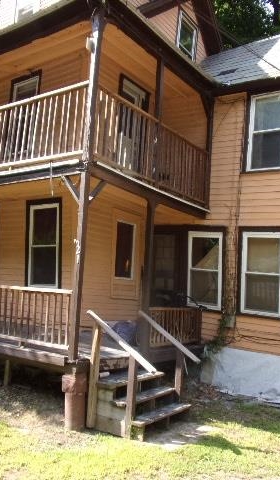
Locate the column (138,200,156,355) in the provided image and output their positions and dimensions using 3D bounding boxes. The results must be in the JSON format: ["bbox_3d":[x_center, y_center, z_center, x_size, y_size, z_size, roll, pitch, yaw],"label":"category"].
[{"bbox_3d":[0.143,0.493,6.351,0.088,2.154,0.088,-1,-6,36],"label":"column"}]

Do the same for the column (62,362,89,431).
[{"bbox_3d":[-0.720,1.821,5.134,0.301,0.720,0.301,3,-5,0],"label":"column"}]

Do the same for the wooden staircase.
[{"bbox_3d":[0.085,1.565,5.430,1.029,1.330,1.198,-1,-6,36],"label":"wooden staircase"}]

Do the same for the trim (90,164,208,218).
[{"bbox_3d":[0.255,-0.625,6.522,0.096,0.184,3.013,-1,-9,36],"label":"trim"}]

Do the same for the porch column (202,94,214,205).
[{"bbox_3d":[1.180,-1.553,7.814,0.088,2.014,0.088,-1,-6,36],"label":"porch column"}]

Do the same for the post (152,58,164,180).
[{"bbox_3d":[0.224,-1.729,6.495,0.088,1.860,0.088,-1,-6,36],"label":"post"}]

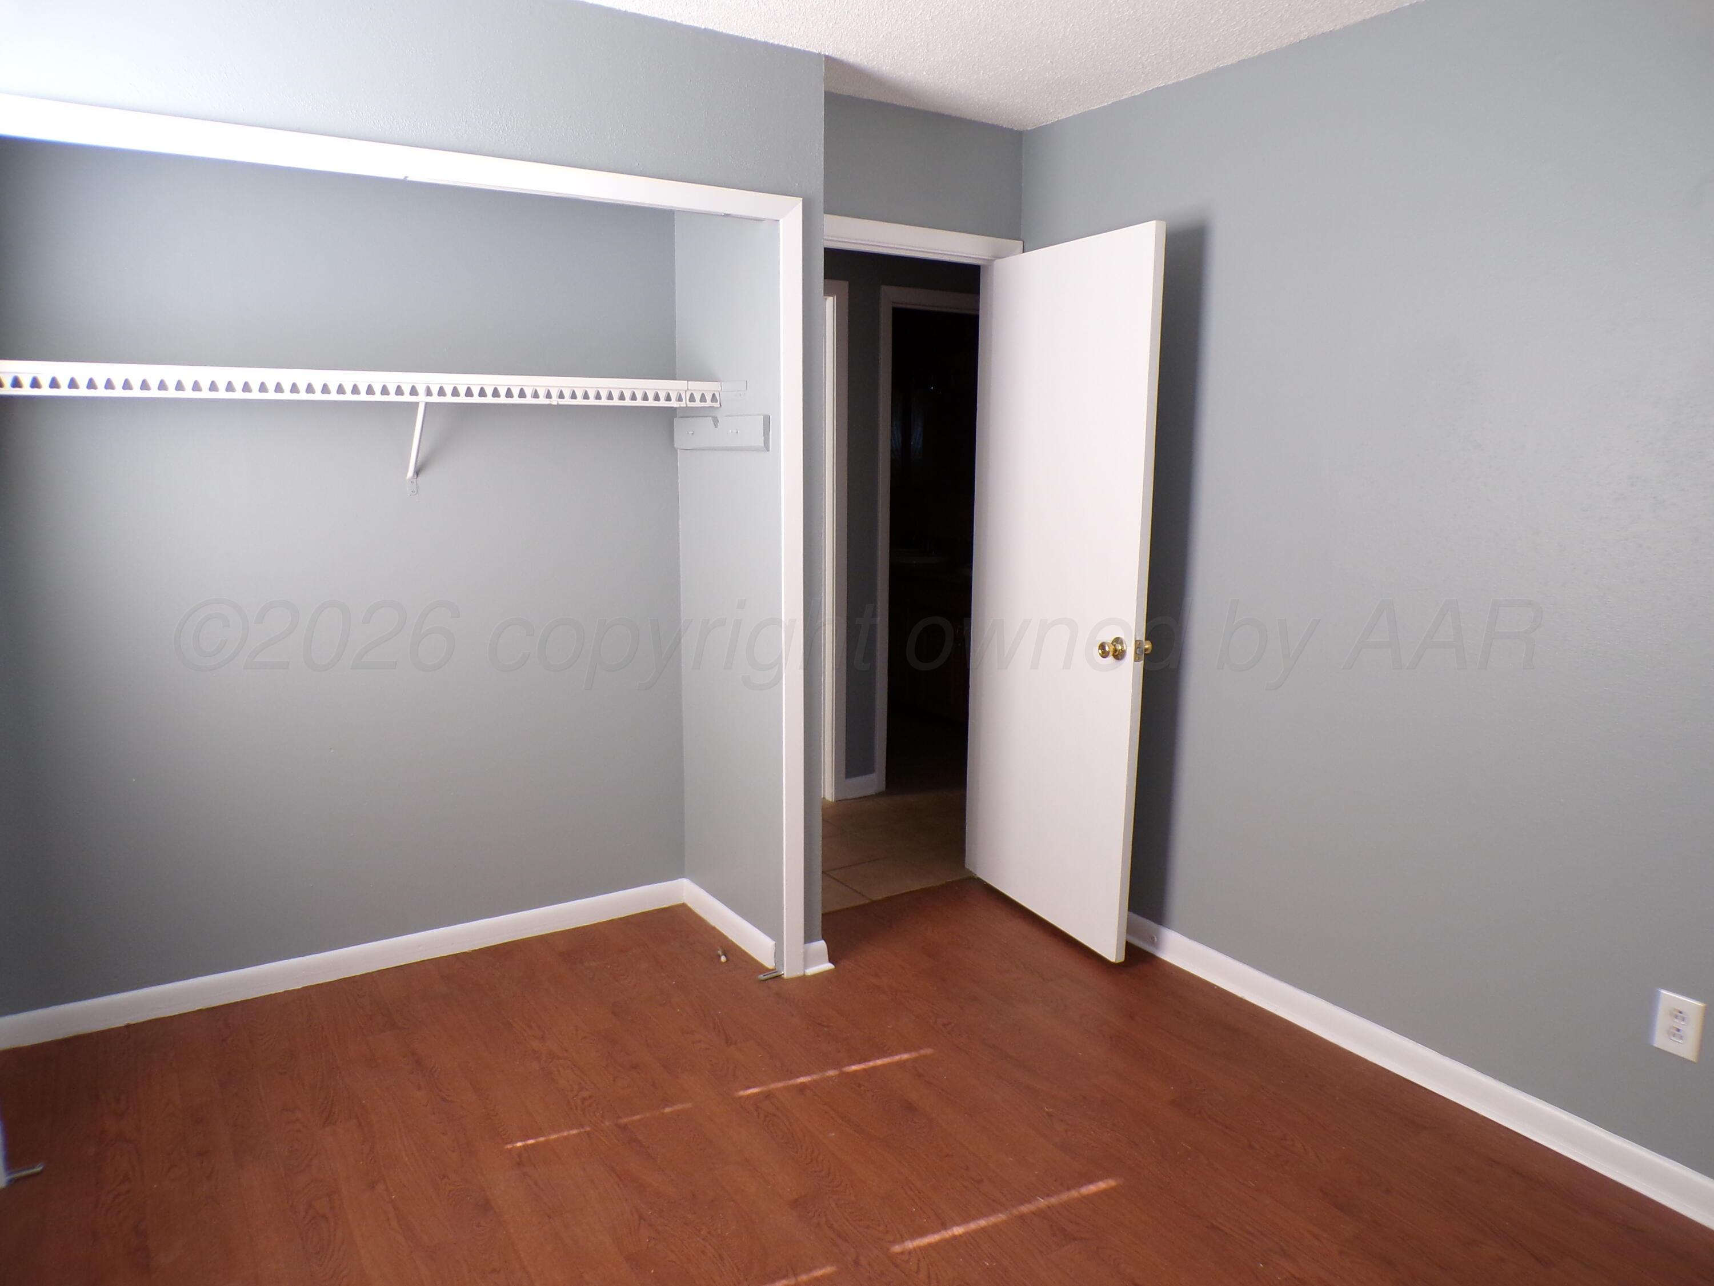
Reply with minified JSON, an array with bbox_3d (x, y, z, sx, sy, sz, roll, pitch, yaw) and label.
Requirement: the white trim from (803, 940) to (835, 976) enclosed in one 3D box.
[{"bbox_3d":[-0.111,0.884,3.364,0.095,0.087,0.028,-6,12,-32],"label":"white trim"}]

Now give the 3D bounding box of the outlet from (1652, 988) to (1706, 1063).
[{"bbox_3d":[1.599,0.744,2.310,0.010,0.118,0.076,-6,12,-32],"label":"outlet"}]

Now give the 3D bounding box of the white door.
[{"bbox_3d":[0.606,-0.145,3.579,0.038,2.032,0.760,-4,11,-26],"label":"white door"}]

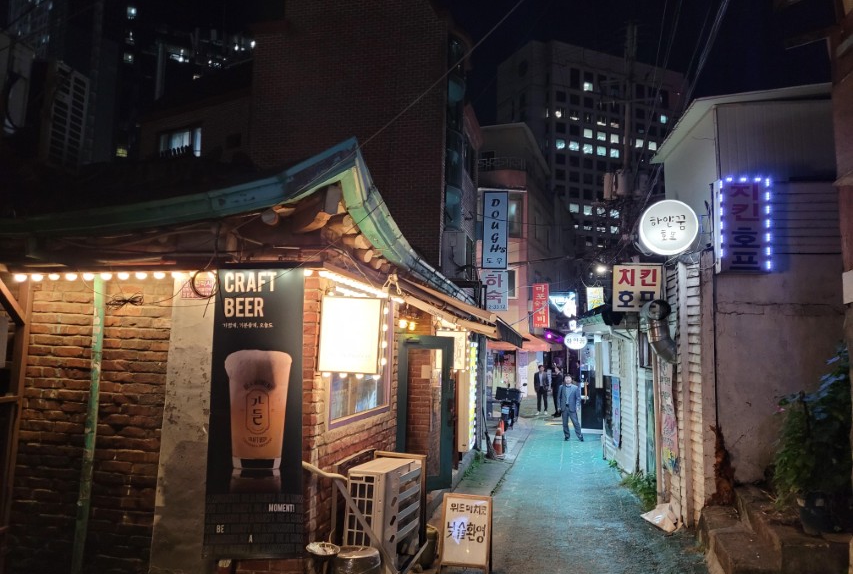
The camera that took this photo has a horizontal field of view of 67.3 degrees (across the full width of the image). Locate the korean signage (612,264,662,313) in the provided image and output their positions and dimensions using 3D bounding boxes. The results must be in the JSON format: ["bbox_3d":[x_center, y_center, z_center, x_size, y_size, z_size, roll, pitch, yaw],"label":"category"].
[{"bbox_3d":[2.763,0.017,8.400,0.640,0.600,0.160,1,-7,7],"label":"korean signage"}]

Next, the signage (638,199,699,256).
[{"bbox_3d":[2.687,-0.657,7.100,0.620,0.620,0.150,1,-7,8],"label":"signage"}]

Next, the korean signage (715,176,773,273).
[{"bbox_3d":[2.721,-0.528,5.500,0.410,0.830,0.190,0,-6,12],"label":"korean signage"}]

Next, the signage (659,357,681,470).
[{"bbox_3d":[2.806,1.484,7.400,0.030,1.260,0.720,1,-6,10],"label":"signage"}]

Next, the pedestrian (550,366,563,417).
[{"bbox_3d":[4.504,3.627,22.200,0.420,1.730,0.500,4,-7,-17],"label":"pedestrian"}]

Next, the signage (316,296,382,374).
[{"bbox_3d":[-0.478,0.299,4.030,0.370,0.470,0.100,1,-6,7],"label":"signage"}]

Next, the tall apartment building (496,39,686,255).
[{"bbox_3d":[37.917,-15.137,148.111,38.100,70.800,20.900,4,-7,-23],"label":"tall apartment building"}]

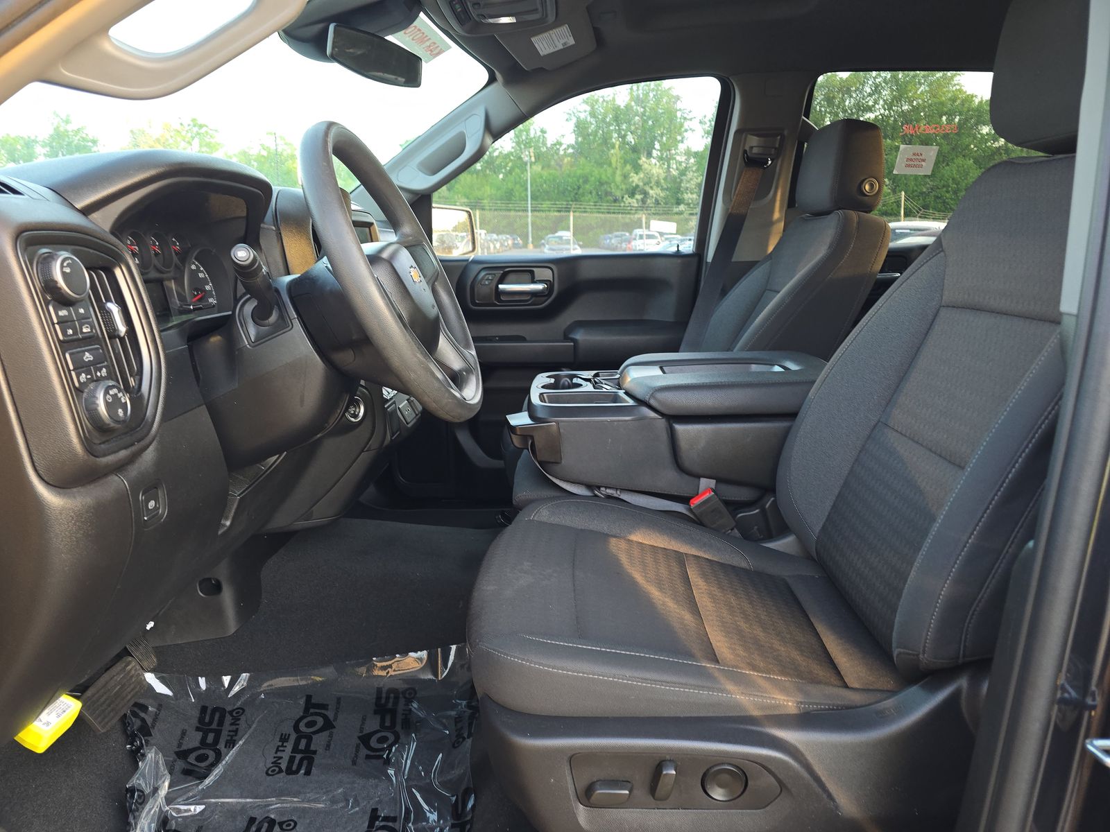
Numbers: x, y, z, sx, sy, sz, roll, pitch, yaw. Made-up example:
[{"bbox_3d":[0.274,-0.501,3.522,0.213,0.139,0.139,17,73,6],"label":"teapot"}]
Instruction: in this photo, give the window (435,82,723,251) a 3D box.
[{"bbox_3d":[0.025,-0.664,2.004,0.770,0.460,0.040,0,32,2],"label":"window"}]

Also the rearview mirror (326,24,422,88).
[{"bbox_3d":[-0.308,-0.605,1.243,0.040,0.068,0.240,12,18,24],"label":"rearview mirror"}]

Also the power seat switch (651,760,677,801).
[{"bbox_3d":[0.106,0.350,0.713,0.017,0.040,0.020,14,14,-2],"label":"power seat switch"}]

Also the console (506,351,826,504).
[{"bbox_3d":[0.239,0.015,1.351,0.660,0.225,0.330,0,14,2],"label":"console"}]

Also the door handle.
[{"bbox_3d":[-0.093,-0.357,2.080,0.150,0.035,0.030,0,14,2],"label":"door handle"}]

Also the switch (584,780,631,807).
[{"bbox_3d":[0.052,0.368,0.719,0.047,0.019,0.020,0,14,2],"label":"switch"}]

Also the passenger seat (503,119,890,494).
[{"bbox_3d":[0.282,-0.176,1.730,0.840,0.970,0.540,0,14,2],"label":"passenger seat"}]

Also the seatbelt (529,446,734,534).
[{"bbox_3d":[0.125,0.128,1.249,0.360,0.120,0.120,0,14,2],"label":"seatbelt"}]

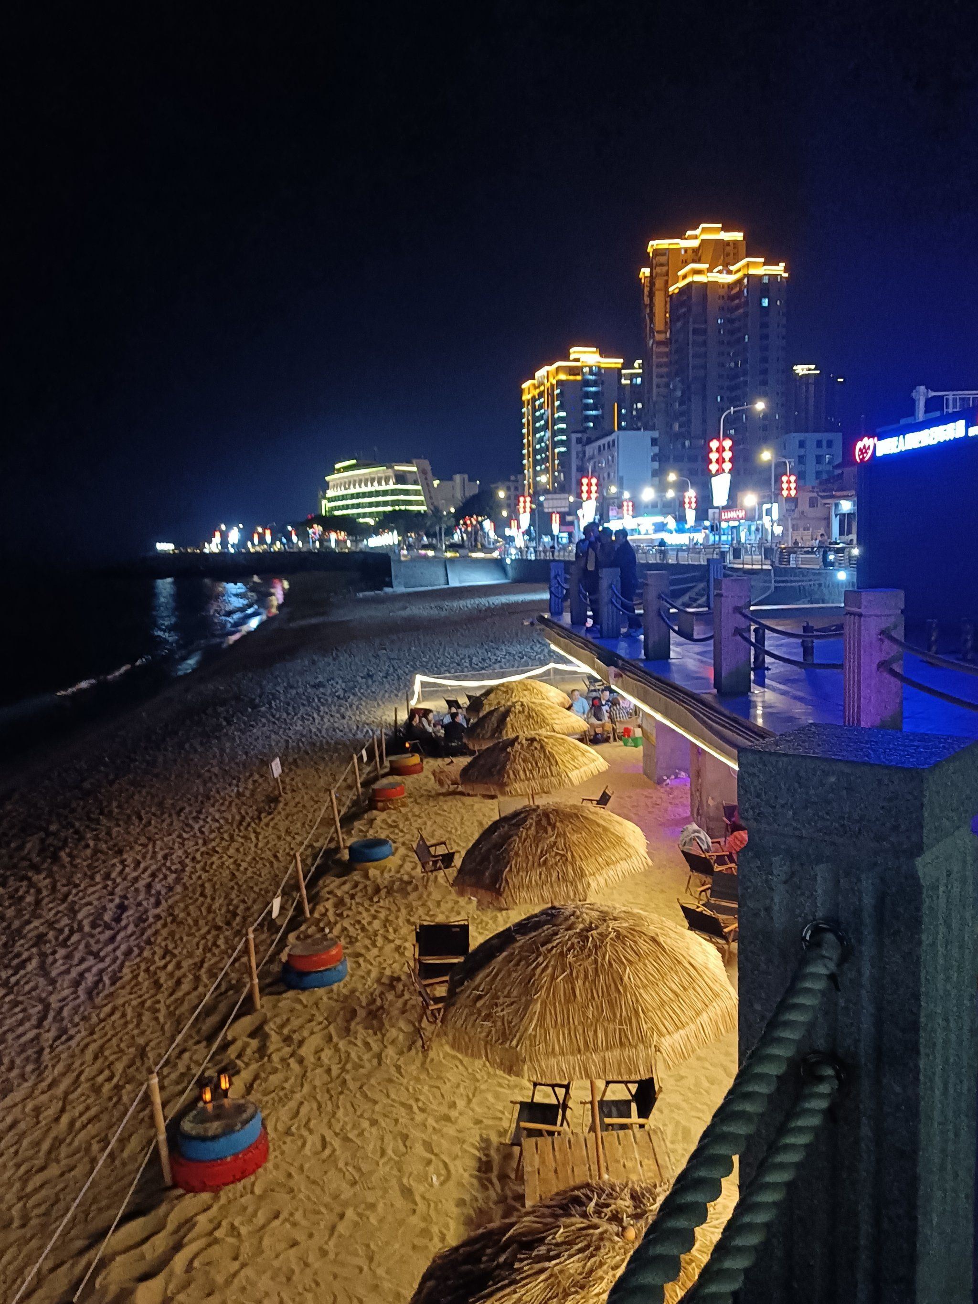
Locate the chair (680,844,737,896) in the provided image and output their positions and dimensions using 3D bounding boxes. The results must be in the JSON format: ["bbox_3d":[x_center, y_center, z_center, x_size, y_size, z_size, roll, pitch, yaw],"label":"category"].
[{"bbox_3d":[2.500,2.472,11.450,0.490,0.640,0.530,-6,7,-37],"label":"chair"}]

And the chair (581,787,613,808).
[{"bbox_3d":[1.696,2.464,15.750,0.530,0.600,0.560,-1,6,6],"label":"chair"}]

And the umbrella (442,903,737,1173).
[{"bbox_3d":[0.705,2.865,6.911,2.000,2.330,2.000,-1,6,0],"label":"umbrella"}]

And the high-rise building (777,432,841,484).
[{"bbox_3d":[64.687,-31.577,206.055,10.116,24.063,11.000,-1,6,0],"label":"high-rise building"}]

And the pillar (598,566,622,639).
[{"bbox_3d":[1.913,-0.800,16.050,0.290,1.120,0.290,-2,6,-5],"label":"pillar"}]

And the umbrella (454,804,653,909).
[{"bbox_3d":[0.649,2.591,10.099,1.980,2.260,1.980,-1,6,0],"label":"umbrella"}]

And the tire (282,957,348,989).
[{"bbox_3d":[-1.759,3.198,10.300,0.650,0.190,0.650,-5,6,0],"label":"tire"}]

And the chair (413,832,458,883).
[{"bbox_3d":[-0.694,2.759,13.450,0.550,0.600,0.570,-1,6,0],"label":"chair"}]

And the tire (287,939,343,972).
[{"bbox_3d":[-1.752,3.042,10.260,0.560,0.180,0.560,-5,6,0],"label":"tire"}]

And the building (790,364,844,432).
[{"bbox_3d":[158.278,-94.180,490.000,27.000,87.466,20.000,0,6,17],"label":"building"}]

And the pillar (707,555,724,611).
[{"bbox_3d":[4.708,-1.402,21.185,0.270,1.080,0.270,-2,6,-4],"label":"pillar"}]

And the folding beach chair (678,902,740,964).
[{"bbox_3d":[2.140,2.638,9.650,0.490,0.640,0.530,-7,8,-41],"label":"folding beach chair"}]

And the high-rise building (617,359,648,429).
[{"bbox_3d":[71.394,-92.384,480.000,26.000,90.211,20.000,0,6,17],"label":"high-rise building"}]

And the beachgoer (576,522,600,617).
[{"bbox_3d":[1.742,-1.349,17.833,0.400,1.810,0.500,3,7,37],"label":"beachgoer"}]

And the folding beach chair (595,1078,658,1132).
[{"bbox_3d":[1.042,3.616,7.889,0.570,0.630,0.570,-1,6,3],"label":"folding beach chair"}]

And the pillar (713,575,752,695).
[{"bbox_3d":[2.324,-0.162,9.689,0.270,1.080,0.270,-2,6,-4],"label":"pillar"}]

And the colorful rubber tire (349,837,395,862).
[{"bbox_3d":[-1.662,2.798,14.434,0.630,0.190,0.630,-1,6,0],"label":"colorful rubber tire"}]

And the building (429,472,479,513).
[{"bbox_3d":[-12.119,-48.685,368.996,19.000,30.061,15.000,0,6,11],"label":"building"}]

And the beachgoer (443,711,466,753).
[{"bbox_3d":[-0.794,1.881,23.741,0.520,1.100,0.750,0,6,9],"label":"beachgoer"}]

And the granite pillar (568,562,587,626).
[{"bbox_3d":[1.646,-1.055,18.739,0.290,1.090,0.290,-2,6,-4],"label":"granite pillar"}]

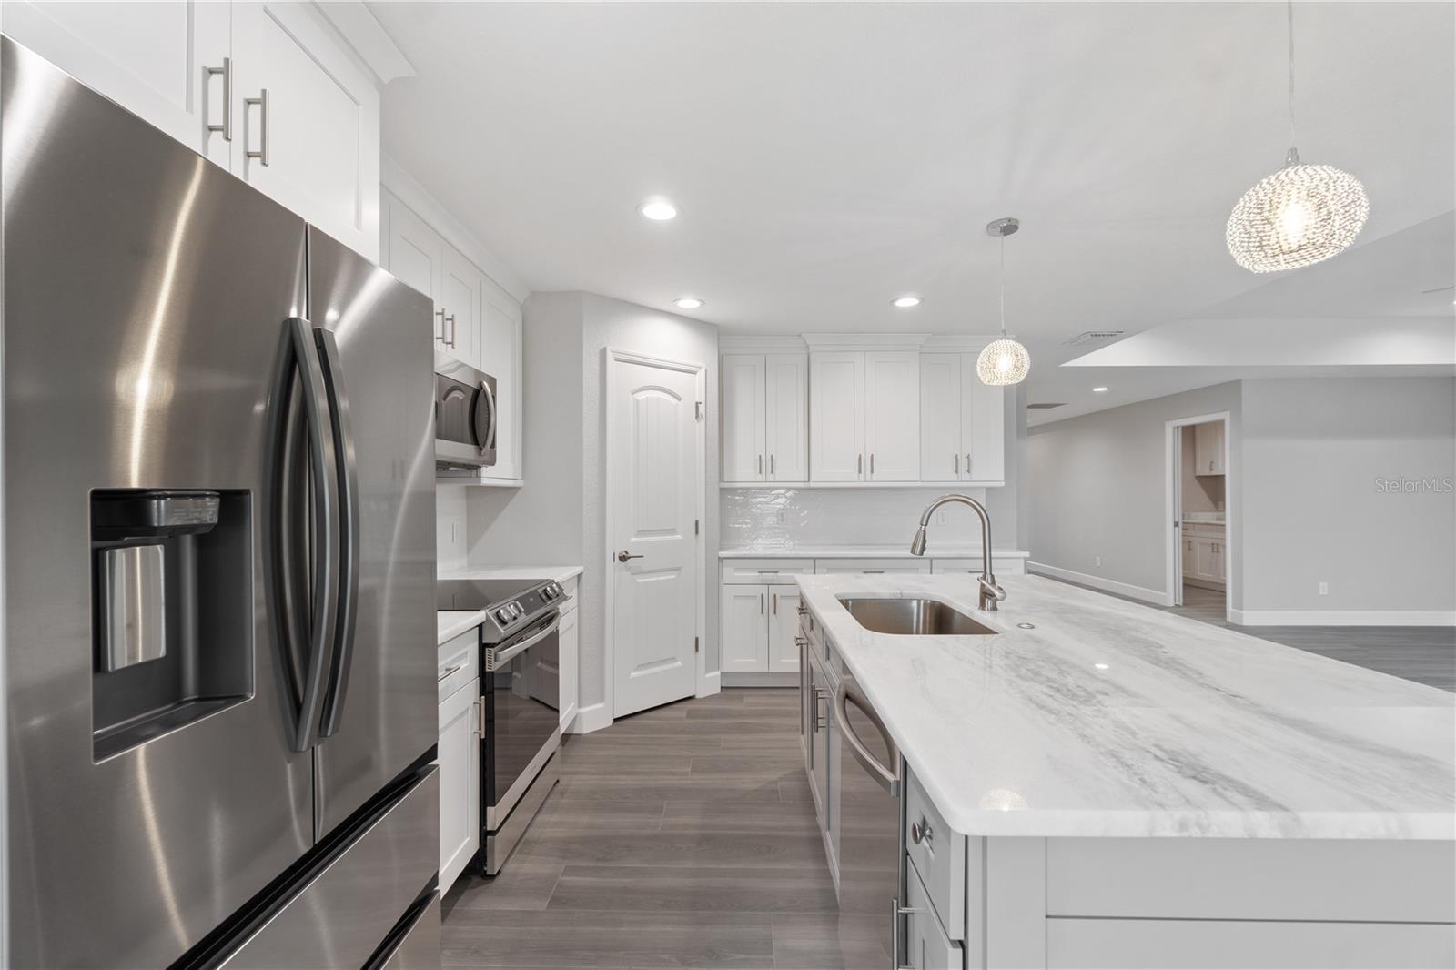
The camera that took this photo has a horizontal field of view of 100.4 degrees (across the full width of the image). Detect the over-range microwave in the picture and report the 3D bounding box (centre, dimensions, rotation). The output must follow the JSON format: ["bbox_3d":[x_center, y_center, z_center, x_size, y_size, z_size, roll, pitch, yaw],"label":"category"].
[{"bbox_3d":[-1.244,-0.293,2.478,0.375,0.425,0.750,0,-1,1],"label":"over-range microwave"}]

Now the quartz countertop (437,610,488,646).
[{"bbox_3d":[-1.126,0.446,1.774,0.637,0.032,0.610,0,-1,1],"label":"quartz countertop"}]

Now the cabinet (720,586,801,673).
[{"bbox_3d":[0.283,0.946,4.282,0.620,0.610,0.600,0,-1,1],"label":"cabinet"}]

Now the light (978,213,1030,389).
[{"bbox_3d":[1.156,-0.750,2.529,0.205,0.665,0.205,0,-1,1],"label":"light"}]

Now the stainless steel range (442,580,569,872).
[{"bbox_3d":[-1.091,0.892,2.457,0.665,0.925,0.750,0,-1,1],"label":"stainless steel range"}]

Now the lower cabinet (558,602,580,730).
[{"bbox_3d":[-1.106,0.948,3.047,0.608,0.610,0.450,0,-1,1],"label":"lower cabinet"}]

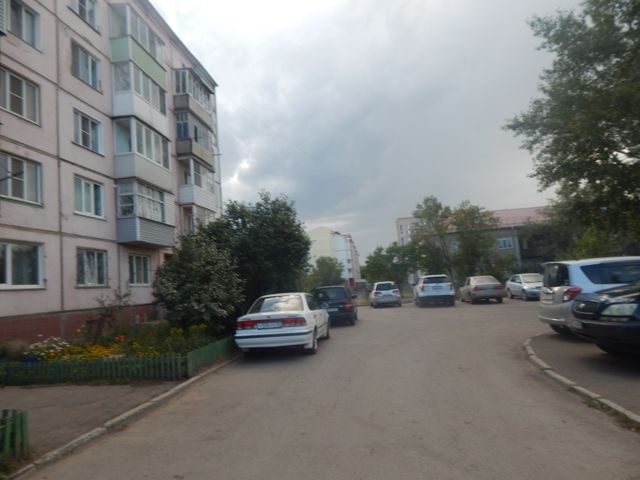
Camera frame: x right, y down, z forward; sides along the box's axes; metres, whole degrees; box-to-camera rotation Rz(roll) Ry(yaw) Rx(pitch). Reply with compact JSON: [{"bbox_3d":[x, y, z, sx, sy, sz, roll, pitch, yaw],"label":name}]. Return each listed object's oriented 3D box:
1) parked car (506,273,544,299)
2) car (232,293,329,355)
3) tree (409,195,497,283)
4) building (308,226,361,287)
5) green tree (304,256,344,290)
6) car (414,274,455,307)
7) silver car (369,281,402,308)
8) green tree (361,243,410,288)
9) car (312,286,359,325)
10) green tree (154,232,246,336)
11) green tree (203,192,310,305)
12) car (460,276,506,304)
[{"bbox_3d":[11.549,2.507,22.145,1.699,1.408,4.397,-6,-6,10],"label":"parked car"},{"bbox_3d":[-0.783,2.107,10.659,1.672,1.444,4.185,-6,-6,6],"label":"car"},{"bbox_3d":[10.714,0.489,32.034,6.822,7.766,5.117,-6,-6,10],"label":"tree"},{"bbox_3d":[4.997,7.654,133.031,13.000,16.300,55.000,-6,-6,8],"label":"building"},{"bbox_3d":[0.371,3.727,37.816,3.504,4.164,3.329,-6,-6,8],"label":"green tree"},{"bbox_3d":[6.360,2.857,22.960,1.856,1.674,4.553,-6,-6,11],"label":"car"},{"bbox_3d":[4.011,3.387,25.446,1.705,1.534,4.301,-5,-6,5],"label":"silver car"},{"bbox_3d":[5.308,2.672,32.855,3.925,4.433,3.533,-6,-6,10],"label":"green tree"},{"bbox_3d":[0.597,2.627,16.442,1.685,1.516,4.456,-6,-6,6],"label":"car"},{"bbox_3d":[-4.007,1.496,13.555,2.909,3.725,2.763,-6,-6,8],"label":"green tree"},{"bbox_3d":[-3.006,0.857,20.052,5.246,6.312,4.984,-6,-6,8],"label":"green tree"},{"bbox_3d":[8.735,2.720,22.230,1.692,1.426,4.510,-6,-6,11],"label":"car"}]

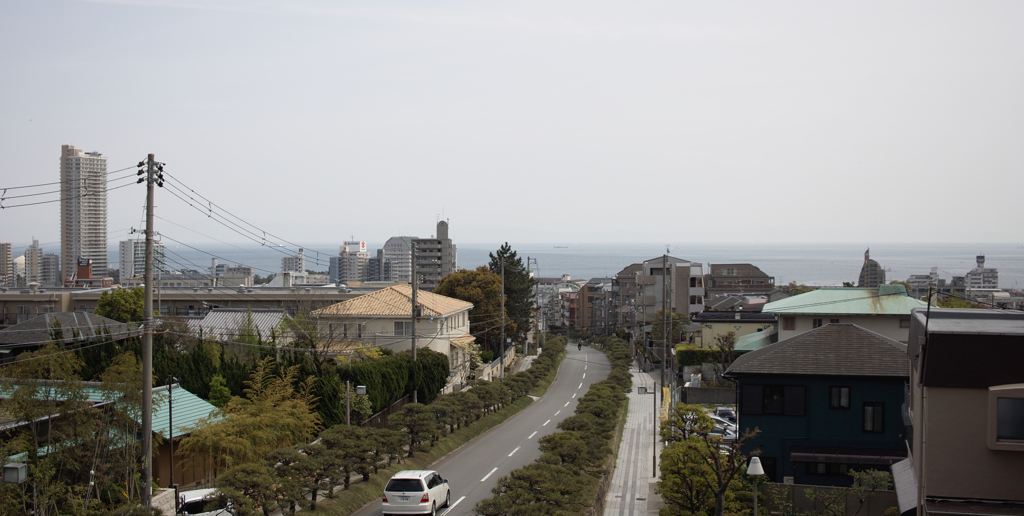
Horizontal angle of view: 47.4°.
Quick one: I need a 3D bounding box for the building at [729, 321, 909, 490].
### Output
[{"bbox_3d":[12.866,6.356,46.427,8.200,7.200,7.000,0,1,15],"label":"building"}]

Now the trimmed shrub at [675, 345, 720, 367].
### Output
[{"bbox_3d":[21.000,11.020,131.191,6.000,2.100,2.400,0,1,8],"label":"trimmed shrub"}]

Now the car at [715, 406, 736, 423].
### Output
[{"bbox_3d":[15.450,11.511,84.493,1.680,1.500,4.200,0,1,7],"label":"car"}]

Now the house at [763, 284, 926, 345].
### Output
[{"bbox_3d":[28.779,6.080,97.928,15.000,7.700,11.300,0,1,13],"label":"house"}]

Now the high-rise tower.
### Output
[{"bbox_3d":[-355.382,-31.450,967.620,28.000,124.000,28.000,1,1,32],"label":"high-rise tower"}]

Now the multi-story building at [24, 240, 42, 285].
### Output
[{"bbox_3d":[-414.552,7.098,1010.244,14.000,45.500,16.000,-1,1,-37],"label":"multi-story building"}]

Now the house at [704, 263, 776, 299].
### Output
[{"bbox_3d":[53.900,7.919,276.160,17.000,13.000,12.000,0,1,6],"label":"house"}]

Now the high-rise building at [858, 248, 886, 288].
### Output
[{"bbox_3d":[265.200,12.604,860.313,19.500,39.500,16.000,0,1,12],"label":"high-rise building"}]

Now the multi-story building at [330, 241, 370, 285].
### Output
[{"bbox_3d":[-125.991,9.274,918.267,26.000,44.000,20.000,0,1,17],"label":"multi-story building"}]

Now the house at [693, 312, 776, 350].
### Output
[{"bbox_3d":[21.597,7.664,111.408,8.700,5.100,8.000,0,1,9],"label":"house"}]

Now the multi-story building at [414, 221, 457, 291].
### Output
[{"bbox_3d":[-28.665,4.488,434.128,13.200,36.000,12.500,0,1,16],"label":"multi-story building"}]

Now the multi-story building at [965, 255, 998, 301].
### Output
[{"bbox_3d":[348.000,14.803,863.344,24.000,33.000,16.000,0,1,14],"label":"multi-story building"}]

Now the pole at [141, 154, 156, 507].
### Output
[{"bbox_3d":[-10.895,3.092,35.054,0.360,12.400,0.360,1,1,7],"label":"pole"}]

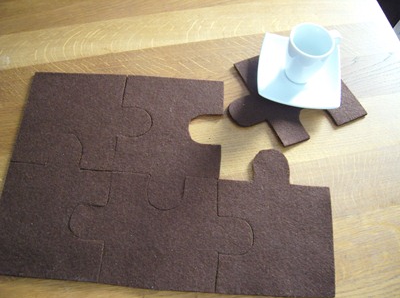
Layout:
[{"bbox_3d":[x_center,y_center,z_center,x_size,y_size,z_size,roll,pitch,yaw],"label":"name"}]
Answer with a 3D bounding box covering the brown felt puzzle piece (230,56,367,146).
[{"bbox_3d":[0.124,-0.081,0.574,0.180,0.006,0.150,-22,69,-10],"label":"brown felt puzzle piece"}]

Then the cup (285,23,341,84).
[{"bbox_3d":[0.153,-0.130,0.549,0.072,0.069,0.059,-16,68,-7],"label":"cup"}]

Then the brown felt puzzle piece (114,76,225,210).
[{"bbox_3d":[-0.043,-0.011,0.542,0.141,0.006,0.197,4,67,1],"label":"brown felt puzzle piece"}]

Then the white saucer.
[{"bbox_3d":[0.147,-0.115,0.576,0.113,0.018,0.113,9,67,3],"label":"white saucer"}]

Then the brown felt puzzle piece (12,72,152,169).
[{"bbox_3d":[-0.157,-0.041,0.553,0.182,0.006,0.145,4,67,1],"label":"brown felt puzzle piece"}]

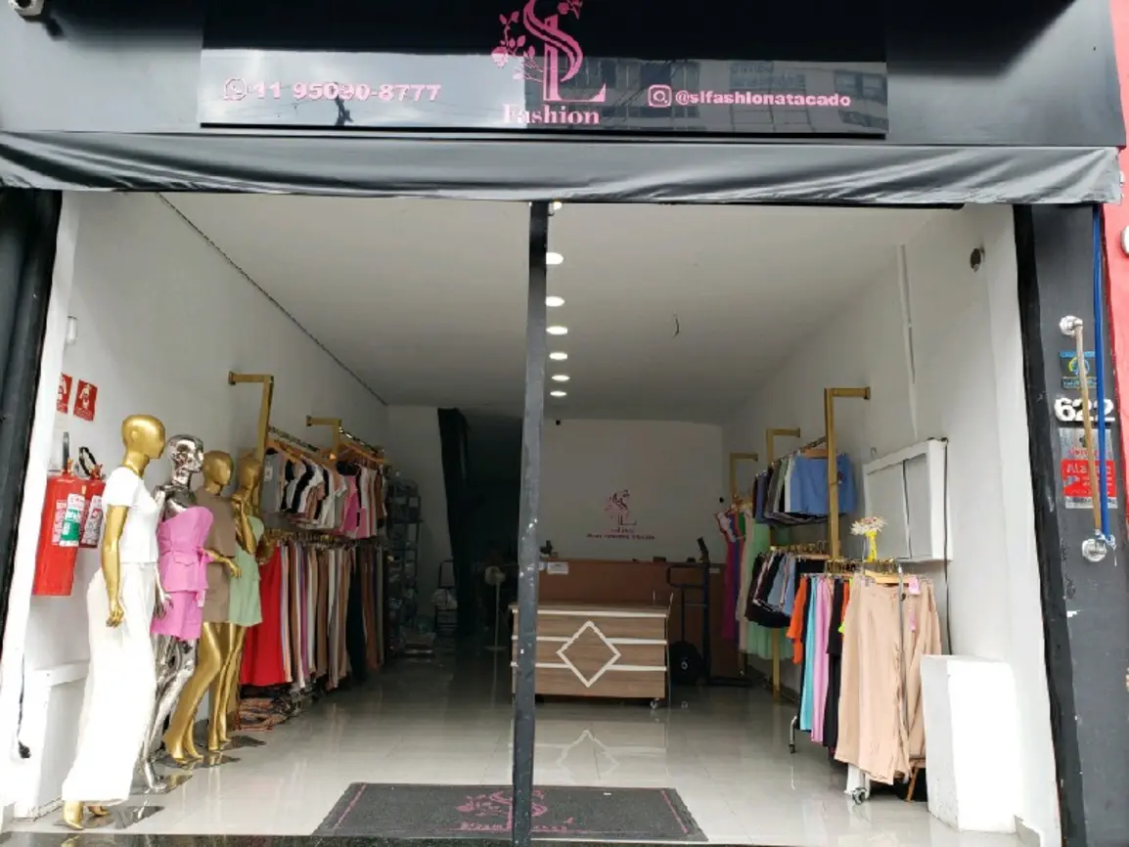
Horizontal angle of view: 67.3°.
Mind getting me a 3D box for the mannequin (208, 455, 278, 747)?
[{"bbox_3d":[-1.986,1.082,5.309,0.400,1.793,0.450,-4,-11,28],"label":"mannequin"}]

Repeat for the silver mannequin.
[{"bbox_3d":[-1.994,0.941,4.400,0.370,1.765,0.460,-2,-10,15],"label":"silver mannequin"}]

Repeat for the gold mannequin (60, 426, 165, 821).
[{"bbox_3d":[-1.983,0.839,3.829,0.350,1.776,0.430,0,-10,6],"label":"gold mannequin"}]

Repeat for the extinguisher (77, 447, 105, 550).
[{"bbox_3d":[-2.179,0.344,3.933,0.145,0.480,0.135,-2,-10,20],"label":"extinguisher"}]

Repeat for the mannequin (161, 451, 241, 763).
[{"bbox_3d":[-2.035,1.028,4.933,0.400,1.770,0.450,-4,-11,26],"label":"mannequin"}]

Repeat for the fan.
[{"bbox_3d":[-0.952,2.537,11.698,0.320,1.120,0.300,9,-12,-37],"label":"fan"}]

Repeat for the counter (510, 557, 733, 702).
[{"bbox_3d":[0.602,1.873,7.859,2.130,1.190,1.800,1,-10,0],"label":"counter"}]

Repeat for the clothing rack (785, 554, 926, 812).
[{"bbox_3d":[1.709,1.391,4.839,0.530,1.170,1.240,1,-10,0],"label":"clothing rack"}]

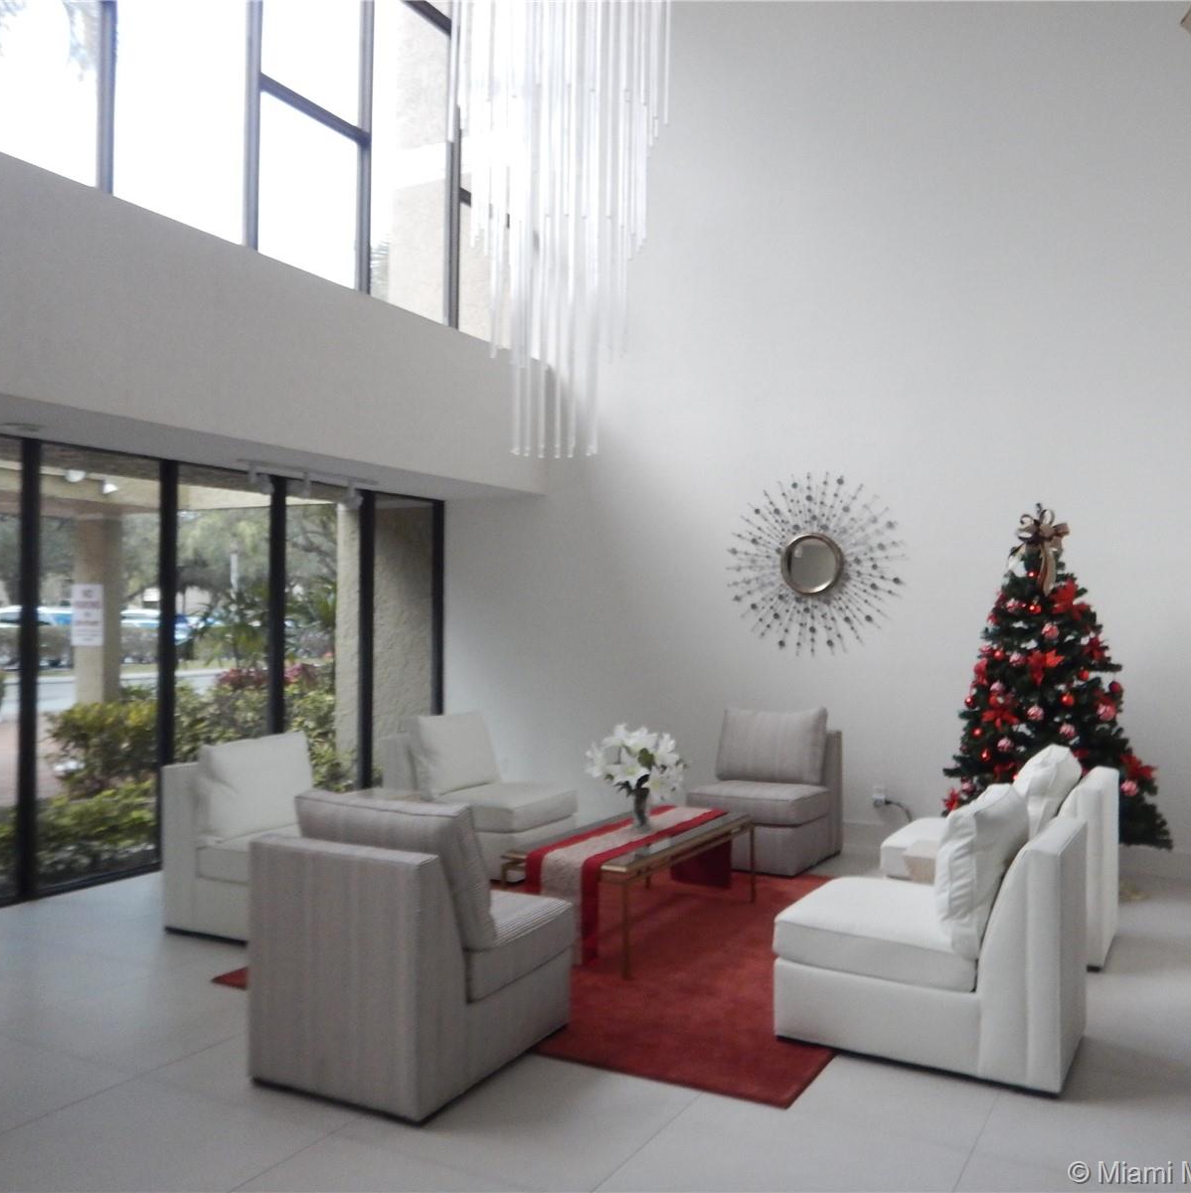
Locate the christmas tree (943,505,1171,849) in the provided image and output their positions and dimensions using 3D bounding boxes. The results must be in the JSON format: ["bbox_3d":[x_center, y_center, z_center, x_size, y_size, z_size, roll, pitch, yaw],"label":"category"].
[{"bbox_3d":[2.491,0.540,6.005,1.218,2.096,1.218,-1,-1,29],"label":"christmas tree"}]

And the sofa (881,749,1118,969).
[{"bbox_3d":[1.866,1.127,5.080,0.921,0.886,0.610,-1,-1,31],"label":"sofa"}]

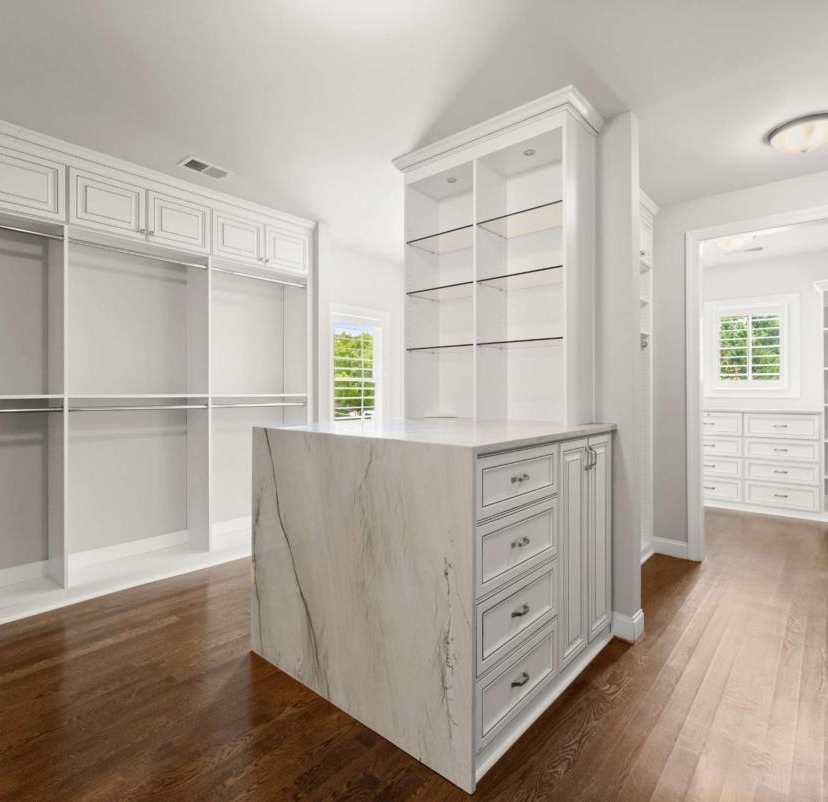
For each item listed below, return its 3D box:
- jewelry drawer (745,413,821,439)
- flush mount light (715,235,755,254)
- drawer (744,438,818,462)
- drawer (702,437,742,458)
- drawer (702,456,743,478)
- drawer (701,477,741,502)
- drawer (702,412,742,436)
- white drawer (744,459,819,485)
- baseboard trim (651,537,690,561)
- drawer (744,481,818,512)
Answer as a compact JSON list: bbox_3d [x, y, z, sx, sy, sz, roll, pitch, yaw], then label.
[{"bbox_3d":[3.678,0.241,4.662,0.560,0.234,0.380,1,2,42],"label":"jewelry drawer"},{"bbox_3d":[2.912,-1.408,4.245,0.394,0.123,0.394,1,2,42],"label":"flush mount light"},{"bbox_3d":[3.679,0.472,4.667,0.560,0.208,0.380,1,2,42],"label":"drawer"},{"bbox_3d":[3.239,0.465,5.060,0.558,0.208,0.380,1,2,42],"label":"drawer"},{"bbox_3d":[3.240,0.683,5.065,0.558,0.209,0.380,1,2,42],"label":"drawer"},{"bbox_3d":[3.241,0.916,5.070,0.558,0.236,0.380,1,2,42],"label":"drawer"},{"bbox_3d":[3.239,0.234,5.056,0.558,0.234,0.380,1,2,42],"label":"drawer"},{"bbox_3d":[3.679,0.690,4.672,0.560,0.209,0.380,1,2,42],"label":"white drawer"},{"bbox_3d":[1.905,1.093,3.464,0.213,0.118,0.017,1,2,42],"label":"baseboard trim"},{"bbox_3d":[3.680,0.923,4.677,0.560,0.236,0.380,1,2,42],"label":"drawer"}]

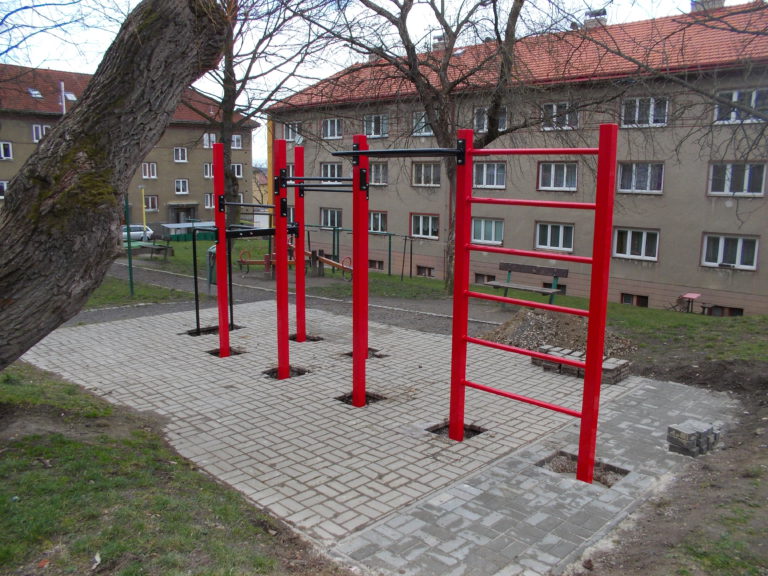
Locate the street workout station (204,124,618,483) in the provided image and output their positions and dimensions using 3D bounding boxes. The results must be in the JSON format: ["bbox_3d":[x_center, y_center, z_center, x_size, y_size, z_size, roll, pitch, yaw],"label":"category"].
[{"bbox_3d":[-0.158,-0.234,6.951,5.710,2.672,1.570,10,13,42],"label":"street workout station"}]

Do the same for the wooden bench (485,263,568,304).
[{"bbox_3d":[2.651,0.042,12.111,1.450,0.857,0.602,9,13,40],"label":"wooden bench"}]

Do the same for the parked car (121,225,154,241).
[{"bbox_3d":[-21.351,-4.335,52.823,4.200,1.480,1.750,-8,13,-41],"label":"parked car"}]

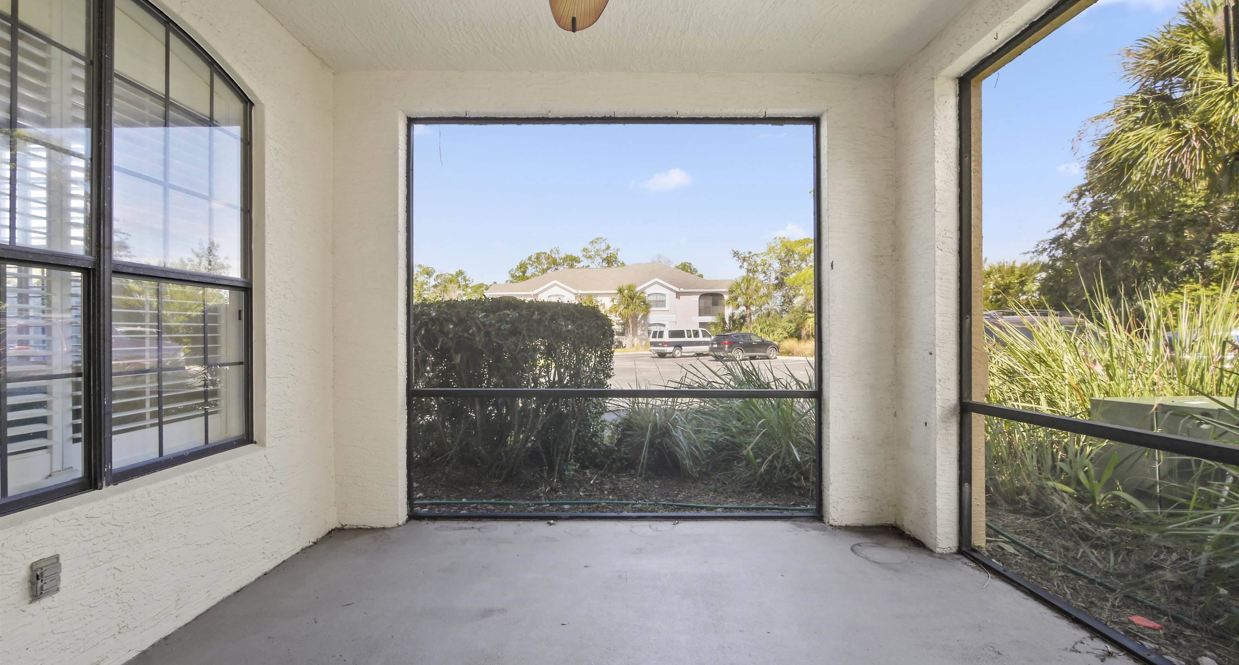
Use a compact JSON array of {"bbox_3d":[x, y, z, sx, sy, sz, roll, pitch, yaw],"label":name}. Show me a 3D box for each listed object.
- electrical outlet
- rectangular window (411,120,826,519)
[{"bbox_3d":[-1.745,0.747,1.523,0.025,0.112,0.068,0,0,0],"label":"electrical outlet"},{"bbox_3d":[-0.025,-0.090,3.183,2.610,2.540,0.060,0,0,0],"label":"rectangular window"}]

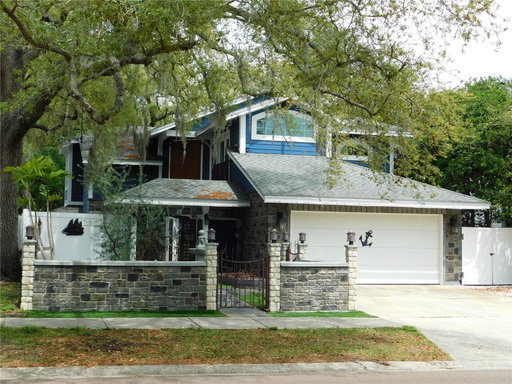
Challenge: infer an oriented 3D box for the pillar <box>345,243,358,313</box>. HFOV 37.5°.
[{"bbox_3d":[2.130,1.910,16.774,0.260,1.435,0.260,2,-4,-13],"label":"pillar"}]

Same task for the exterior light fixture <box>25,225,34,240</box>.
[{"bbox_3d":[-4.599,0.841,15.296,0.165,0.285,0.165,2,-4,-13],"label":"exterior light fixture"}]

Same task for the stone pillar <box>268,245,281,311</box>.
[{"bbox_3d":[0.402,1.860,16.379,0.260,1.456,0.260,2,-4,-13],"label":"stone pillar"}]

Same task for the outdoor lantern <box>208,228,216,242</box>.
[{"bbox_3d":[-0.931,0.953,16.135,0.165,0.285,0.165,2,-4,-13],"label":"outdoor lantern"}]

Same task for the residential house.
[{"bbox_3d":[-0.213,-0.104,27.065,12.938,6.314,10.500,2,-4,-13],"label":"residential house"}]

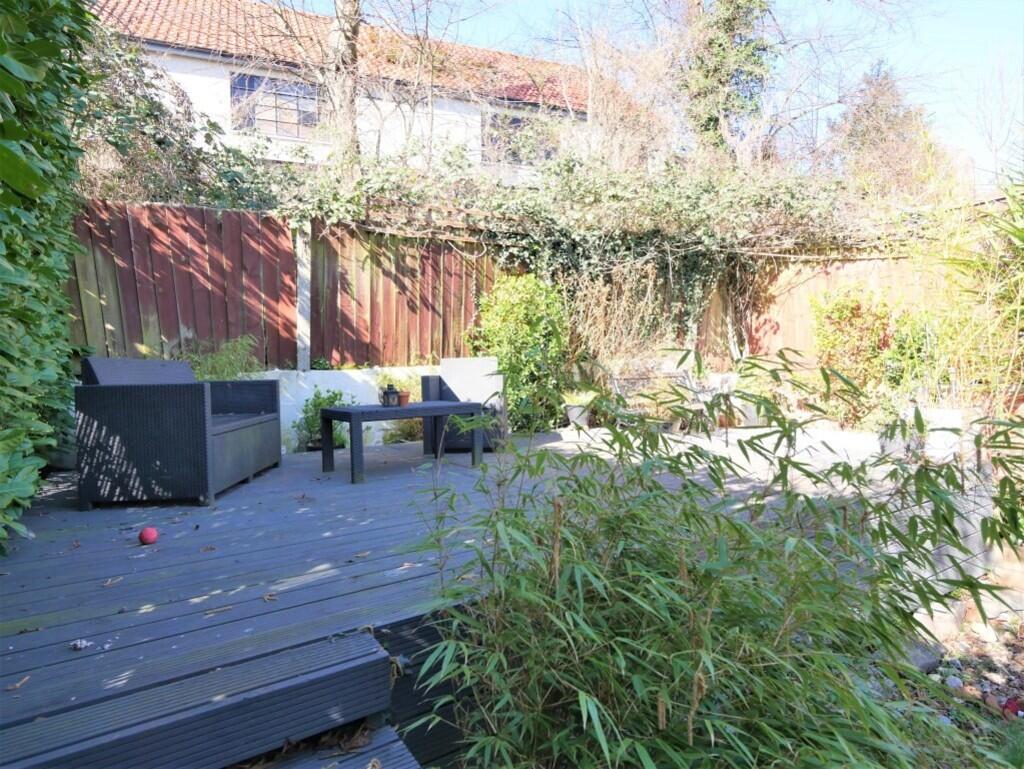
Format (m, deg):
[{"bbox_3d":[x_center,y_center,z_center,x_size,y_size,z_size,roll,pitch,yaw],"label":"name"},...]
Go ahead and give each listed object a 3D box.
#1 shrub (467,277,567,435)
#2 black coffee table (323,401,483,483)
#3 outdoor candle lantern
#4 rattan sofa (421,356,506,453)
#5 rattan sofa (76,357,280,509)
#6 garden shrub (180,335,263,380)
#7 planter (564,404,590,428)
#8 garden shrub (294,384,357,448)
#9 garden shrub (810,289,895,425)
[{"bbox_3d":[0.077,-0.378,7.000,1.080,1.800,0.920,-2,2,-35],"label":"shrub"},{"bbox_3d":[-0.776,0.381,4.212,0.962,0.445,0.597,-2,2,-35],"label":"black coffee table"},{"bbox_3d":[-0.876,0.079,4.250,0.135,0.165,0.125,-2,2,-35],"label":"outdoor candle lantern"},{"bbox_3d":[-0.371,0.176,5.265,0.690,0.790,0.660,-1,1,3],"label":"rattan sofa"},{"bbox_3d":[-2.004,0.242,3.766,0.665,0.797,1.293,-1,1,-5],"label":"rattan sofa"},{"bbox_3d":[-2.577,-0.222,5.250,0.700,0.450,0.480,-2,2,-35],"label":"garden shrub"},{"bbox_3d":[0.763,0.376,6.950,0.260,0.270,0.260,-1,1,0],"label":"planter"},{"bbox_3d":[-1.688,0.304,5.300,0.520,0.580,0.440,-2,2,-35],"label":"garden shrub"},{"bbox_3d":[3.969,-0.315,6.900,0.880,1.560,0.760,-1,1,0],"label":"garden shrub"}]

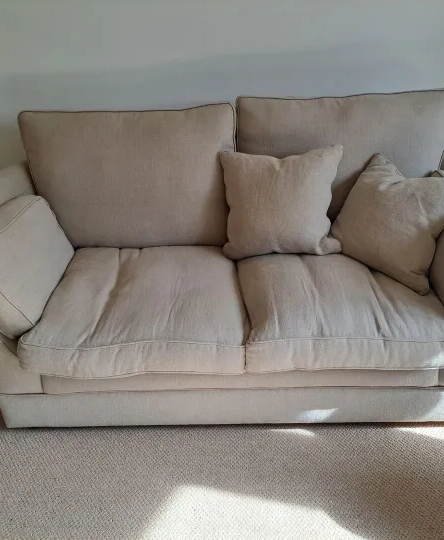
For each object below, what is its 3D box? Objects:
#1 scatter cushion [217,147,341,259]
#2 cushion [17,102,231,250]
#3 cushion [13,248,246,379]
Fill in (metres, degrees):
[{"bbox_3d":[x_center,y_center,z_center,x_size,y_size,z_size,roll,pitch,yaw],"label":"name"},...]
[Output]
[{"bbox_3d":[0.224,-0.258,1.911,0.440,0.420,0.150,-1,18,-1],"label":"scatter cushion"},{"bbox_3d":[-0.357,-0.360,2.030,0.790,0.580,0.180,-1,14,-1],"label":"cushion"},{"bbox_3d":[-0.283,0.109,1.847,0.720,0.185,0.680,-1,28,-1],"label":"cushion"}]

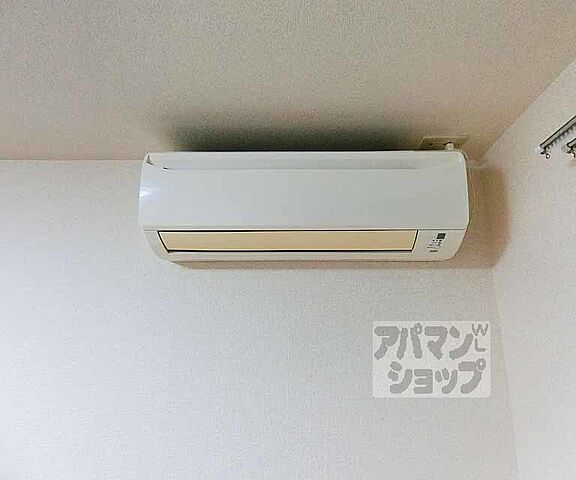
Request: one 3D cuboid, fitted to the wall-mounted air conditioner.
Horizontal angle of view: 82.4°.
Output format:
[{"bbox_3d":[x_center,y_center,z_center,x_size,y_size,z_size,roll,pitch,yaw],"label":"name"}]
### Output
[{"bbox_3d":[0.037,-0.078,0.925,0.800,0.265,0.205,0,-15,1],"label":"wall-mounted air conditioner"}]

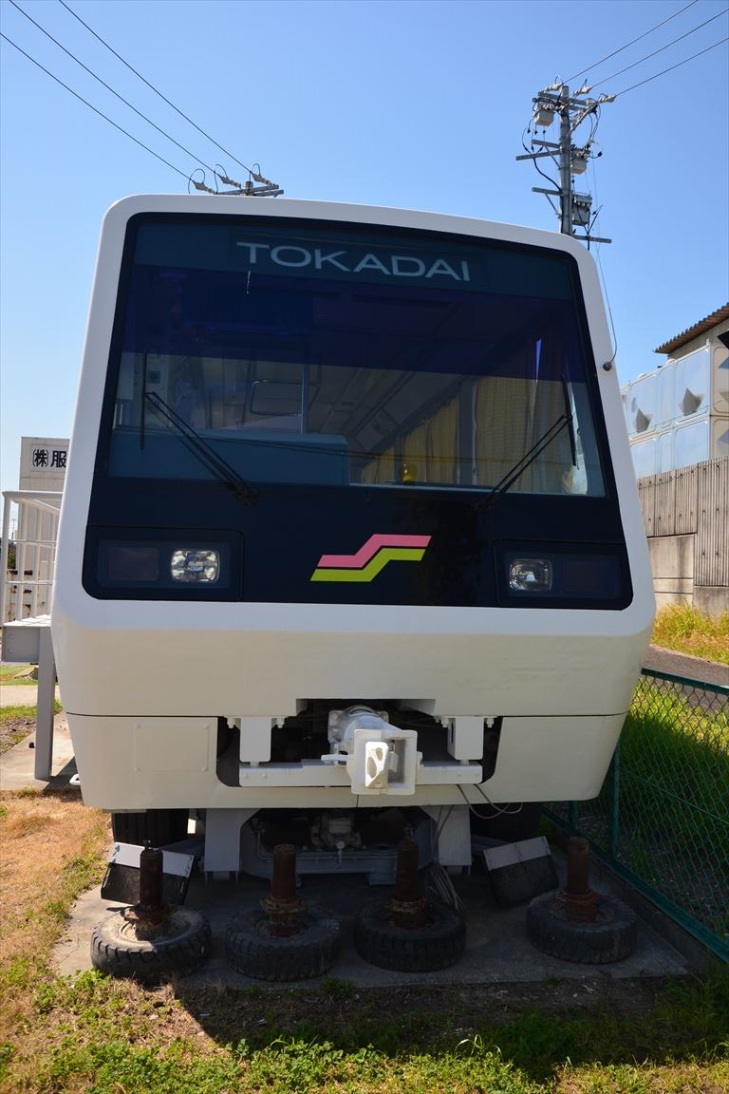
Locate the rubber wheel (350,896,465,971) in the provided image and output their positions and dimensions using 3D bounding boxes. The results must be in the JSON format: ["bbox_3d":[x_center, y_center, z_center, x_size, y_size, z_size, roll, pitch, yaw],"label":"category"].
[{"bbox_3d":[0.191,1.635,3.480,0.470,0.132,0.470,1,-2,0],"label":"rubber wheel"}]

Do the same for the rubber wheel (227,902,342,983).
[{"bbox_3d":[-0.337,1.625,3.387,0.470,0.132,0.470,1,-2,0],"label":"rubber wheel"}]

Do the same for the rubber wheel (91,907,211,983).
[{"bbox_3d":[-0.866,1.617,3.350,0.470,0.132,0.470,1,-2,0],"label":"rubber wheel"}]

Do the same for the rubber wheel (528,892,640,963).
[{"bbox_3d":[0.942,1.647,3.578,0.470,0.132,0.470,1,-2,0],"label":"rubber wheel"}]

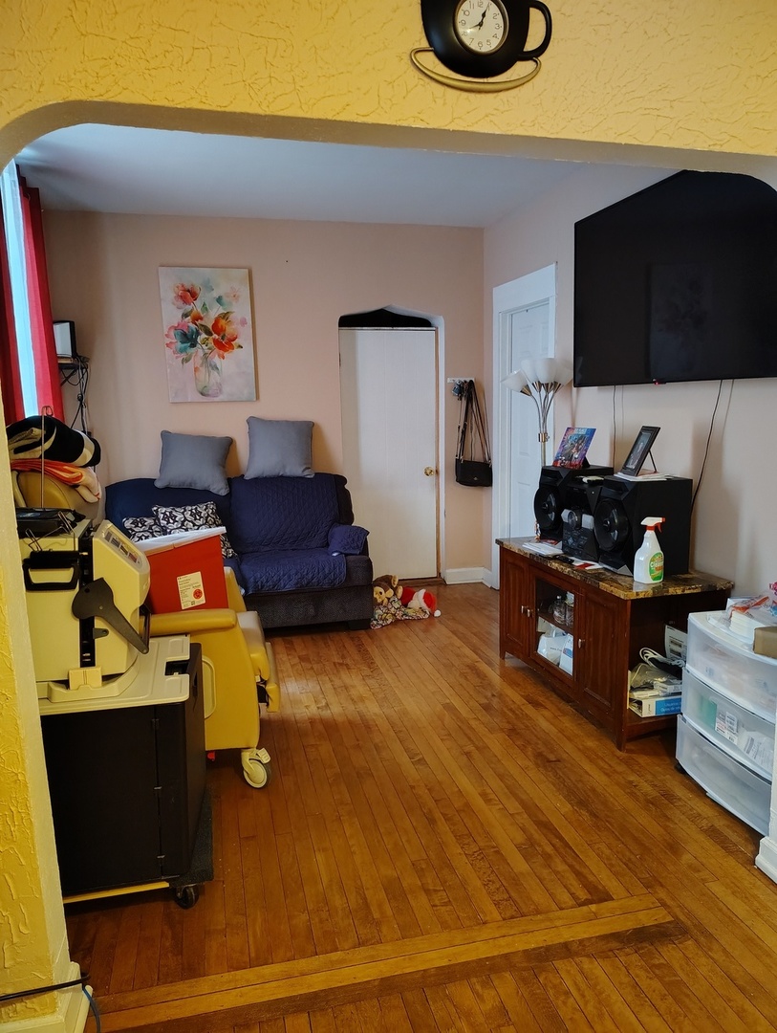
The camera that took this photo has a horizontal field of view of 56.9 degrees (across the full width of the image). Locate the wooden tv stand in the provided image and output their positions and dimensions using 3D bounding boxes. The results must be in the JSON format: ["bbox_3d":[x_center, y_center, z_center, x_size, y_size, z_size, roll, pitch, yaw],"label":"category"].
[{"bbox_3d":[1.009,0.531,3.491,0.504,0.667,1.224,-3,9,-16],"label":"wooden tv stand"}]

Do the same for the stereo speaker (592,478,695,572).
[{"bbox_3d":[1.118,0.033,3.179,0.310,0.405,0.275,-3,9,-13],"label":"stereo speaker"}]

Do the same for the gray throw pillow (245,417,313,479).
[{"bbox_3d":[-0.770,-0.481,5.044,0.460,0.430,0.140,0,-7,-13],"label":"gray throw pillow"}]

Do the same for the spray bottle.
[{"bbox_3d":[1.084,0.133,2.970,0.115,0.268,0.070,-3,9,-13],"label":"spray bottle"}]

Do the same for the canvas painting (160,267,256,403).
[{"bbox_3d":[-1.253,-1.266,5.011,0.605,0.920,0.030,-3,9,-13],"label":"canvas painting"}]

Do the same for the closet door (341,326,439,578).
[{"bbox_3d":[-0.005,-0.464,5.666,0.780,1.990,0.050,-3,9,-14],"label":"closet door"}]

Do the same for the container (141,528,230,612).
[{"bbox_3d":[-0.819,0.279,2.957,0.360,0.420,0.270,-12,8,-15],"label":"container"}]

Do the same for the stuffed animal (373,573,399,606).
[{"bbox_3d":[-0.036,0.527,4.910,0.230,0.240,0.240,-1,8,1],"label":"stuffed animal"}]

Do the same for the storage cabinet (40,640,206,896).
[{"bbox_3d":[-0.849,0.708,2.120,0.610,0.515,0.560,-3,9,-14],"label":"storage cabinet"}]

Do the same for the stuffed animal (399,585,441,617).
[{"bbox_3d":[0.203,0.568,4.944,0.290,0.190,0.240,-3,9,-14],"label":"stuffed animal"}]

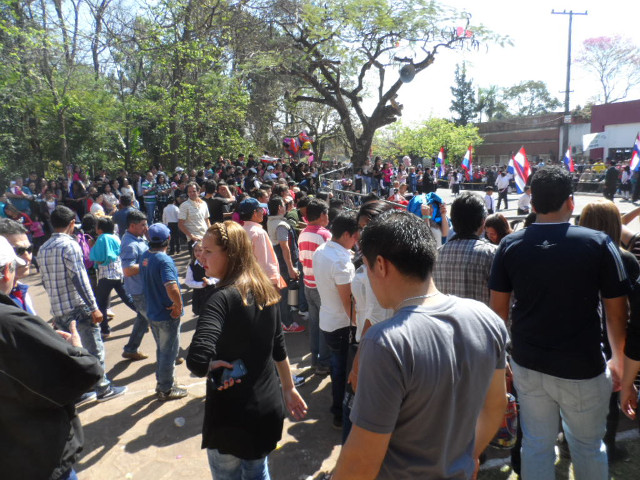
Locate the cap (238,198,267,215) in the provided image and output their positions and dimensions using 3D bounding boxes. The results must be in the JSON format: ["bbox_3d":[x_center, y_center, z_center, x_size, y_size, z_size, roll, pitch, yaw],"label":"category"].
[{"bbox_3d":[-0.685,-0.340,4.500,0.270,0.150,0.190,-11,14,-35],"label":"cap"}]

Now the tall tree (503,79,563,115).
[{"bbox_3d":[23.907,-13.534,50.886,6.800,9.061,6.500,-2,11,0],"label":"tall tree"}]

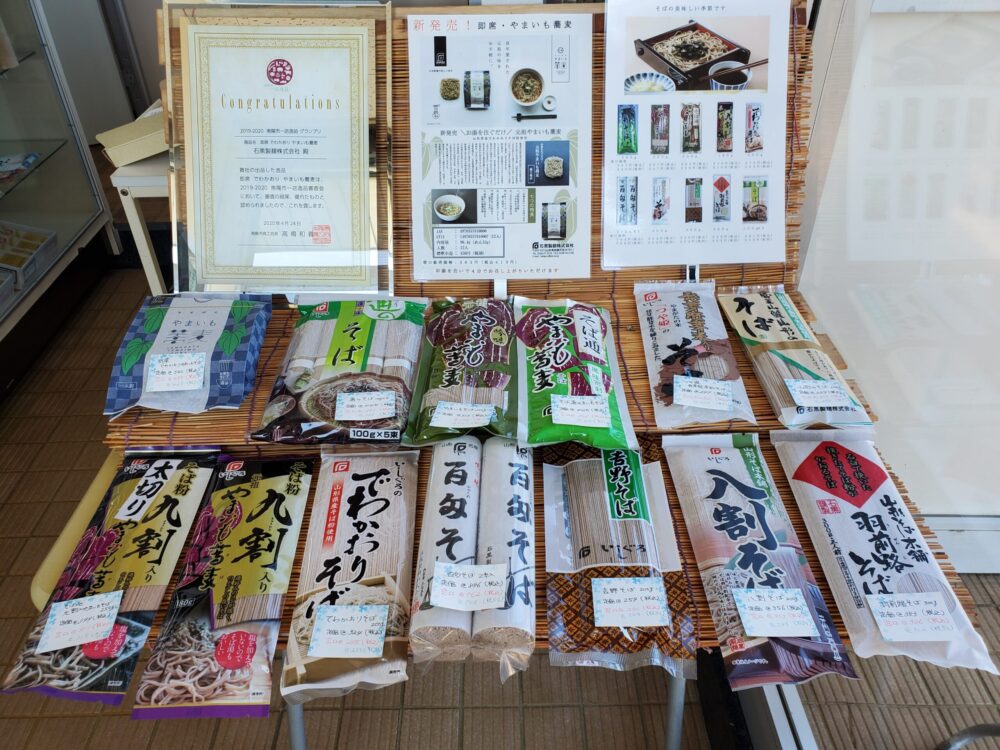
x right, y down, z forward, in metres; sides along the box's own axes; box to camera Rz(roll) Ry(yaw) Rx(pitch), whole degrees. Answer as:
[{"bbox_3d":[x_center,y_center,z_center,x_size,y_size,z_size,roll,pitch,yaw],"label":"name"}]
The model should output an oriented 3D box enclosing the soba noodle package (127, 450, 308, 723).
[{"bbox_3d":[-0.210,0.155,0.606,0.092,0.025,0.256,-3,37,-3],"label":"soba noodle package"}]

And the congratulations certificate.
[{"bbox_3d":[-0.257,-0.253,0.882,0.216,0.303,0.010,1,7,3],"label":"congratulations certificate"}]

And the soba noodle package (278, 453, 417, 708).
[{"bbox_3d":[-0.115,0.144,0.619,0.091,0.025,0.247,-3,37,-3],"label":"soba noodle package"}]

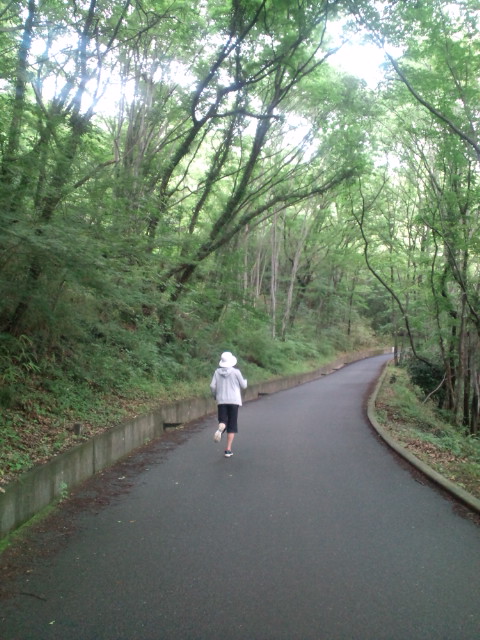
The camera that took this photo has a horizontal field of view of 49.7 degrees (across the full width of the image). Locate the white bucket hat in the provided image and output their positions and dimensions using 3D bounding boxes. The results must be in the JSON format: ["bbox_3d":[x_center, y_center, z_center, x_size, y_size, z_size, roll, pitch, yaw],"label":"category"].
[{"bbox_3d":[-0.175,0.576,7.550,0.270,0.210,0.290,0,-4,0],"label":"white bucket hat"}]

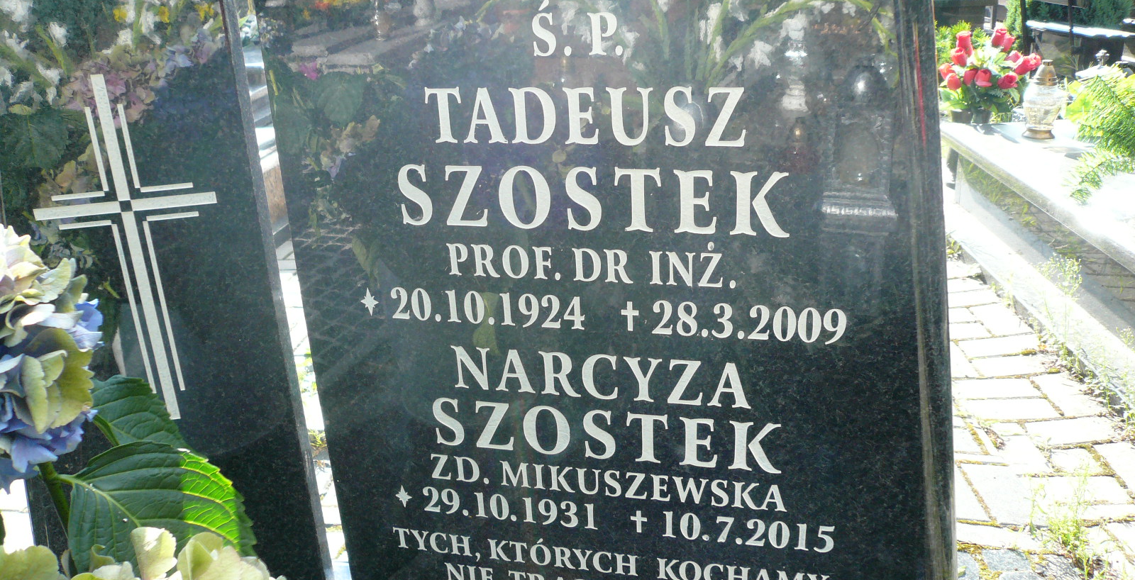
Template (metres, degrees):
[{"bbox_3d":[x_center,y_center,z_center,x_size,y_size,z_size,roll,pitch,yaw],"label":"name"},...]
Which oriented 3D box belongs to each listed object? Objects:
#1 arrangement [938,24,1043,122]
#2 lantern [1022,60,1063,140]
[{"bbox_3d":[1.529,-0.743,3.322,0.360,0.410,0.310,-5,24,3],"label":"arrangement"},{"bbox_3d":[1.580,-0.635,3.053,0.137,0.247,0.137,-5,24,3],"label":"lantern"}]

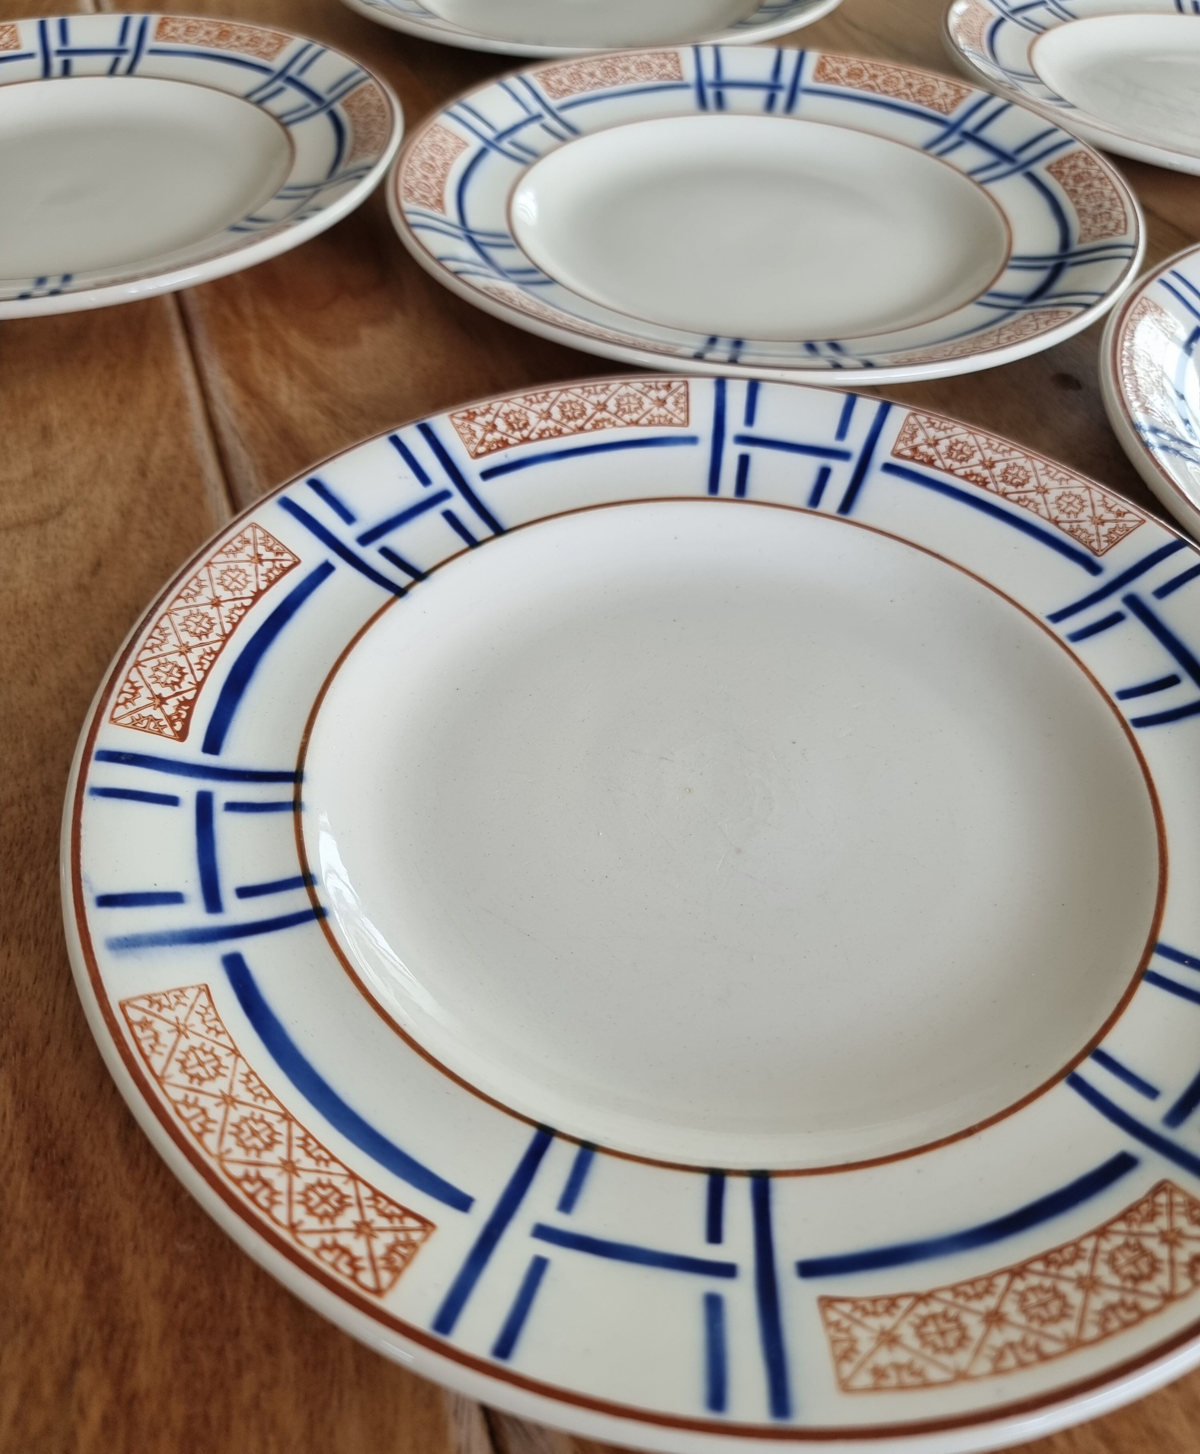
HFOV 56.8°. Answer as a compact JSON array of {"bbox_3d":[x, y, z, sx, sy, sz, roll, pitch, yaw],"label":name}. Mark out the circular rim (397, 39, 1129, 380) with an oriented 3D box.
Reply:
[{"bbox_3d":[0.052,-0.171,0.370,0.240,0.029,0.240,1,49,-1],"label":"circular rim"}]

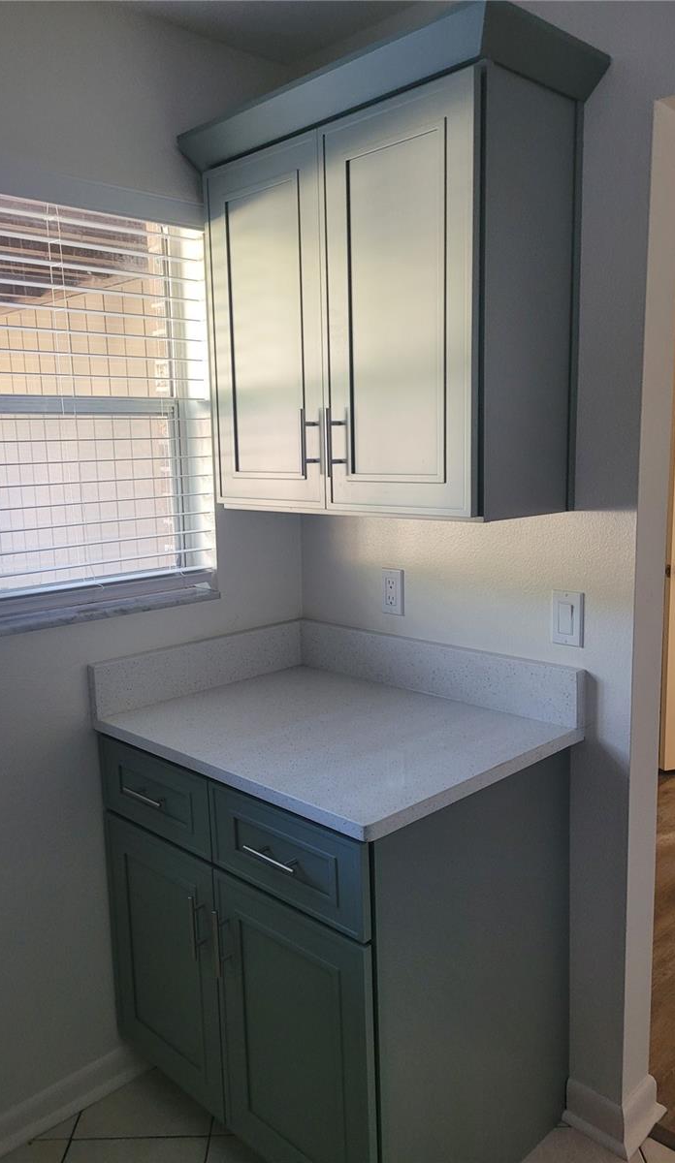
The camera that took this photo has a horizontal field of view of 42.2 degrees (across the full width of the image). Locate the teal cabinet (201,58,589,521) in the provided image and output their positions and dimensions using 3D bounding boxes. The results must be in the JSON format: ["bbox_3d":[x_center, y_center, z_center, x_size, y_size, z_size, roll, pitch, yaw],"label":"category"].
[{"bbox_3d":[0.086,-0.535,1.855,0.340,0.766,0.753,-10,12,-44],"label":"teal cabinet"}]

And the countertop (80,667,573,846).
[{"bbox_3d":[-0.021,0.318,1.894,0.648,0.029,0.850,-10,12,-44],"label":"countertop"}]

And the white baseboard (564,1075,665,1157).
[{"bbox_3d":[0.620,1.153,1.953,0.186,0.101,0.162,-10,12,-44],"label":"white baseboard"}]

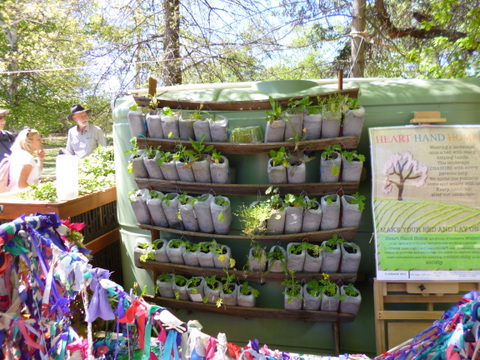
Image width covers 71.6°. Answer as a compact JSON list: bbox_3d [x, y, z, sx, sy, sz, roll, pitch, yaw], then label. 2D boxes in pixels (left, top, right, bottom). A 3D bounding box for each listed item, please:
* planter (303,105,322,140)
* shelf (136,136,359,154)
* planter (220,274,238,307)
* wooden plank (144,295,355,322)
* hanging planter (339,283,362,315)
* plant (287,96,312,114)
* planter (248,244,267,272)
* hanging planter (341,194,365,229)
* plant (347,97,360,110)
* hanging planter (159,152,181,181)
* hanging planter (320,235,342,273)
[{"bbox_3d":[0.394,-0.303,1.817,0.095,0.190,0.100,0,8,4],"label":"planter"},{"bbox_3d":[0.027,-0.191,1.853,1.200,0.090,0.080,0,8,7],"label":"shelf"},{"bbox_3d":[-0.059,0.647,1.921,0.096,0.129,0.095,1,8,11],"label":"planter"},{"bbox_3d":[0.036,0.745,1.942,1.170,0.080,0.090,0,8,7],"label":"wooden plank"},{"bbox_3d":[0.673,0.722,2.037,0.118,0.148,0.100,2,7,12],"label":"hanging planter"},{"bbox_3d":[0.327,-0.409,1.838,0.134,0.087,0.125,1,9,9],"label":"plant"},{"bbox_3d":[0.100,0.450,1.891,0.095,0.134,0.095,1,9,10],"label":"planter"},{"bbox_3d":[0.677,0.181,2.011,0.116,0.193,0.100,2,7,12],"label":"hanging planter"},{"bbox_3d":[0.612,-0.413,1.795,0.080,0.080,0.075,1,7,10],"label":"plant"},{"bbox_3d":[-0.422,-0.075,2.031,0.100,0.175,0.100,-4,6,11],"label":"hanging planter"},{"bbox_3d":[0.513,0.425,1.873,0.097,0.175,0.100,0,8,4],"label":"hanging planter"}]

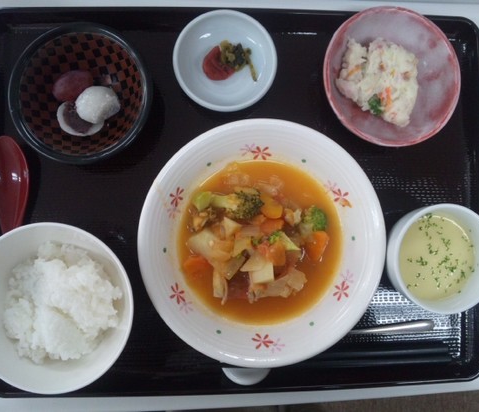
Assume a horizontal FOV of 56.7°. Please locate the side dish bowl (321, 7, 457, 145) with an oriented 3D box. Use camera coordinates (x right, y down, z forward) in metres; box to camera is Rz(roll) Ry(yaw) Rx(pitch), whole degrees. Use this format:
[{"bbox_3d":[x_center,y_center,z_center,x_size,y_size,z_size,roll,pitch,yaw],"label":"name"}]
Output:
[{"bbox_3d":[0.129,-0.110,0.400,0.119,0.047,0.119,0,89,-3],"label":"side dish bowl"}]

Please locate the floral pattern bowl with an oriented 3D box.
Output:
[{"bbox_3d":[0.018,0.031,0.390,0.204,0.052,0.204,0,89,-3],"label":"floral pattern bowl"}]

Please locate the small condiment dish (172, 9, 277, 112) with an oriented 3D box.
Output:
[{"bbox_3d":[-0.013,-0.127,0.402,0.090,0.028,0.090,0,89,-3],"label":"small condiment dish"}]

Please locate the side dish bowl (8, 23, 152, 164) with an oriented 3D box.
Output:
[{"bbox_3d":[-0.129,-0.089,0.380,0.110,0.057,0.110,0,89,-3],"label":"side dish bowl"}]

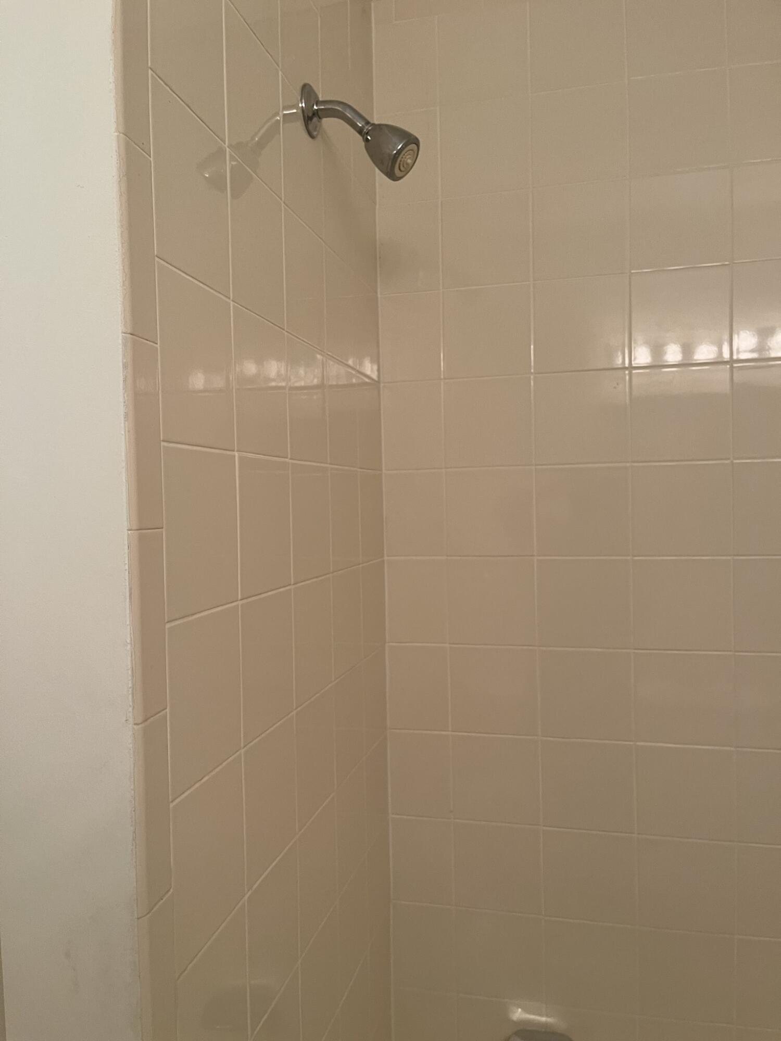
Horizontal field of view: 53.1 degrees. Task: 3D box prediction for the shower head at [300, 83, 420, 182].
[{"bbox_3d":[-0.035,-0.507,1.017,0.148,0.134,0.066,-1,2,14],"label":"shower head"}]

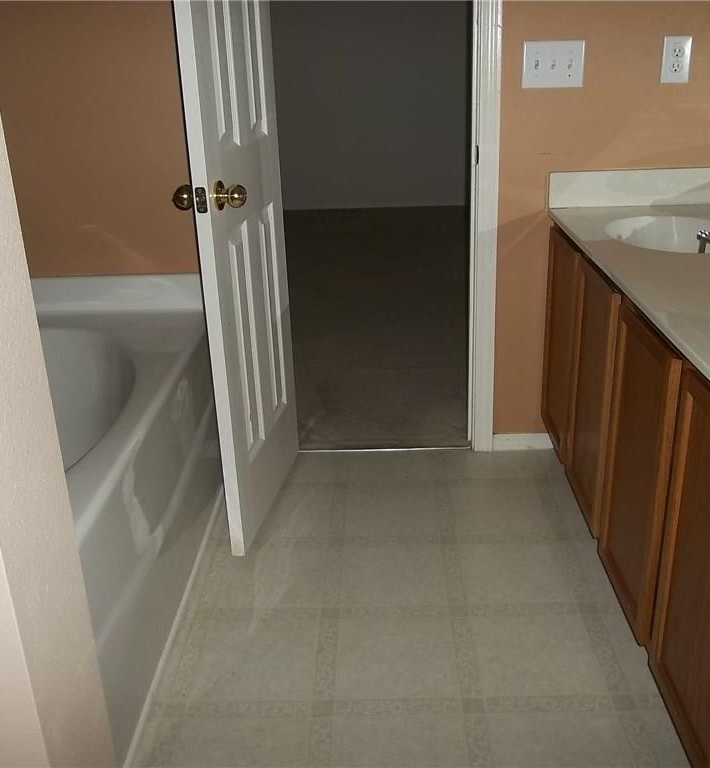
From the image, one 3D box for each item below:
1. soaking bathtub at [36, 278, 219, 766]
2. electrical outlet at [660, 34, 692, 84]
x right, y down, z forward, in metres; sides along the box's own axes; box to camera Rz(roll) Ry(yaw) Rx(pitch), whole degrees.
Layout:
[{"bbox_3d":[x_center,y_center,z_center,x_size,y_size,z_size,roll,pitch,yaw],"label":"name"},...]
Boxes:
[{"bbox_3d":[-0.957,0.258,1.873,1.040,0.623,1.500,-1,23,2],"label":"soaking bathtub"},{"bbox_3d":[0.870,-0.875,2.159,0.072,0.116,0.008,-1,23,2],"label":"electrical outlet"}]

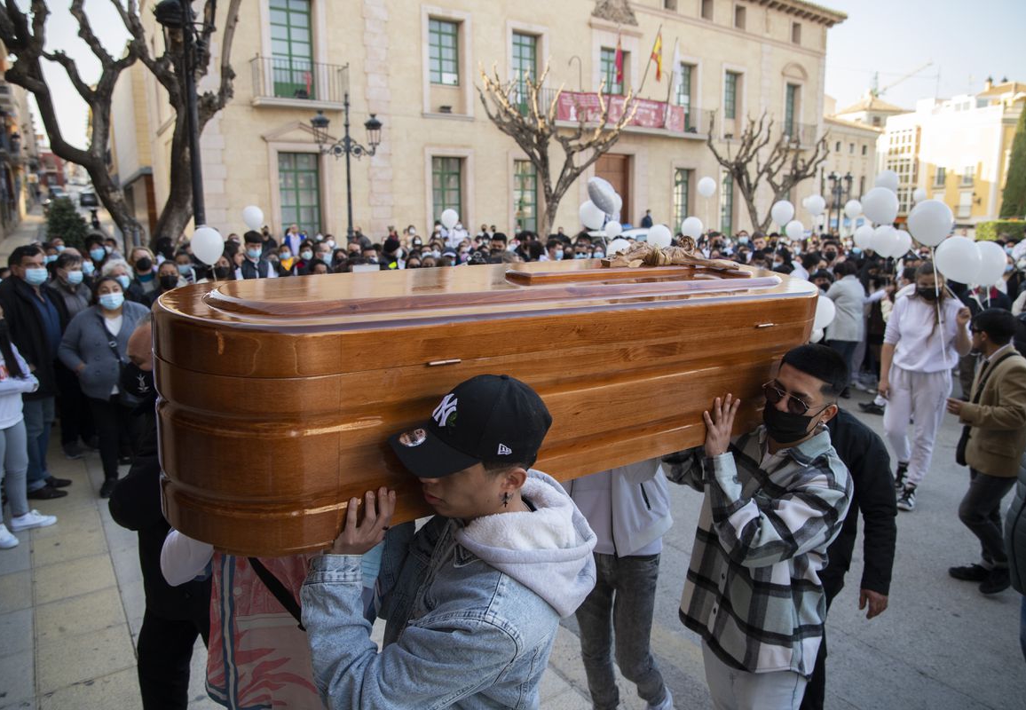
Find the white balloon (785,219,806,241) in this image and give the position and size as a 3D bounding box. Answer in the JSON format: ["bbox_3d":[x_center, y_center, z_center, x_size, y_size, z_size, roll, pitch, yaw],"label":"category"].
[{"bbox_3d":[4.099,-1.805,10.300,0.275,0.295,0.275,-1,10,0],"label":"white balloon"}]

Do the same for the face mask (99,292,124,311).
[{"bbox_3d":[-2.656,-0.355,4.700,0.150,0.115,0.080,-9,13,-39],"label":"face mask"}]

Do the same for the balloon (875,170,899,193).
[{"bbox_3d":[4.449,-2.053,8.443,0.285,0.320,0.285,-1,10,0],"label":"balloon"}]

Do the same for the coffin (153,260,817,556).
[{"bbox_3d":[0.125,-0.003,1.884,1.960,0.460,0.530,-7,19,-37],"label":"coffin"}]

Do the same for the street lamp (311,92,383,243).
[{"bbox_3d":[-3.559,-3.242,15.726,1.500,4.858,0.450,-7,12,-30],"label":"street lamp"}]

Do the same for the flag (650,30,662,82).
[{"bbox_3d":[4.456,-9.255,22.000,0.420,1.450,0.300,-7,12,-30],"label":"flag"}]

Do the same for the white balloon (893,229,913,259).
[{"bbox_3d":[4.081,-1.172,7.500,0.275,0.310,0.275,-1,10,0],"label":"white balloon"}]

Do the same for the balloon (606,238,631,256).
[{"bbox_3d":[1.180,-1.156,7.900,0.275,0.300,0.275,-1,10,0],"label":"balloon"}]

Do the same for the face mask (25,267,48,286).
[{"bbox_3d":[-3.250,-0.534,4.850,0.080,0.115,0.150,4,11,28],"label":"face mask"}]

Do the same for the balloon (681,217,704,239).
[{"bbox_3d":[2.373,-1.690,9.420,0.285,0.320,0.285,-1,10,0],"label":"balloon"}]

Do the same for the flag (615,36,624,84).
[{"bbox_3d":[3.190,-8.841,21.300,0.320,1.420,0.300,-7,12,-30],"label":"flag"}]

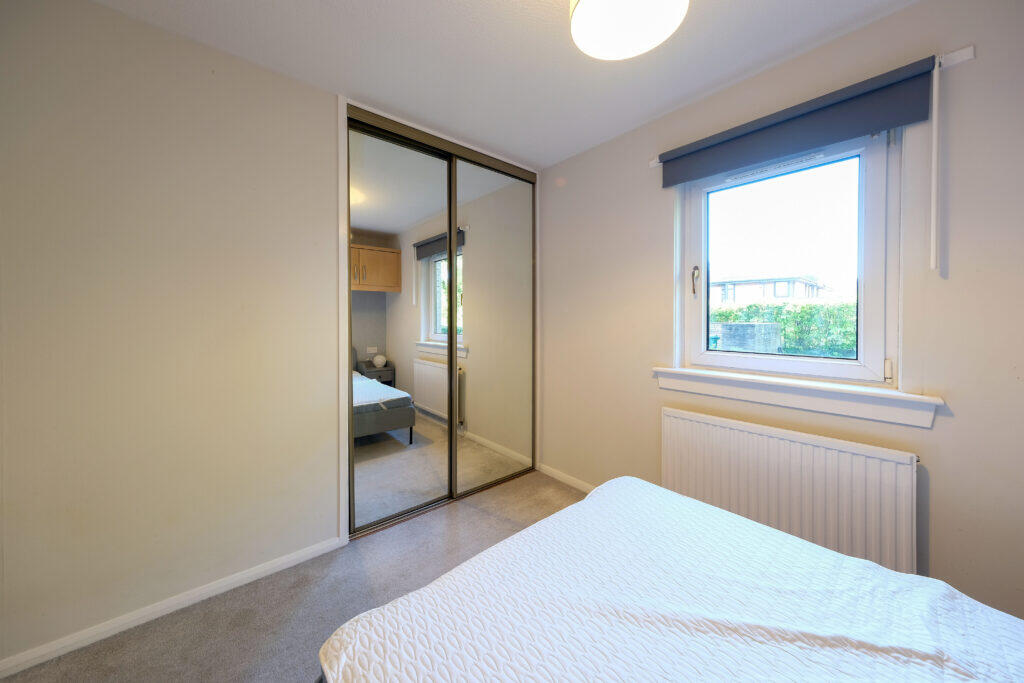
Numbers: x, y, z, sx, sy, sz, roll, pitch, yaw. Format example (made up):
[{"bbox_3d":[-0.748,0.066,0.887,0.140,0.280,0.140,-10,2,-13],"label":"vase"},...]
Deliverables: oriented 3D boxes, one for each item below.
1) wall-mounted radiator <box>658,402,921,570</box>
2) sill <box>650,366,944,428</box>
[{"bbox_3d":[1.215,0.702,1.648,0.090,0.595,0.944,-2,3,-42],"label":"wall-mounted radiator"},{"bbox_3d":[1.269,0.246,1.704,0.155,0.122,1.088,-2,3,-42],"label":"sill"}]

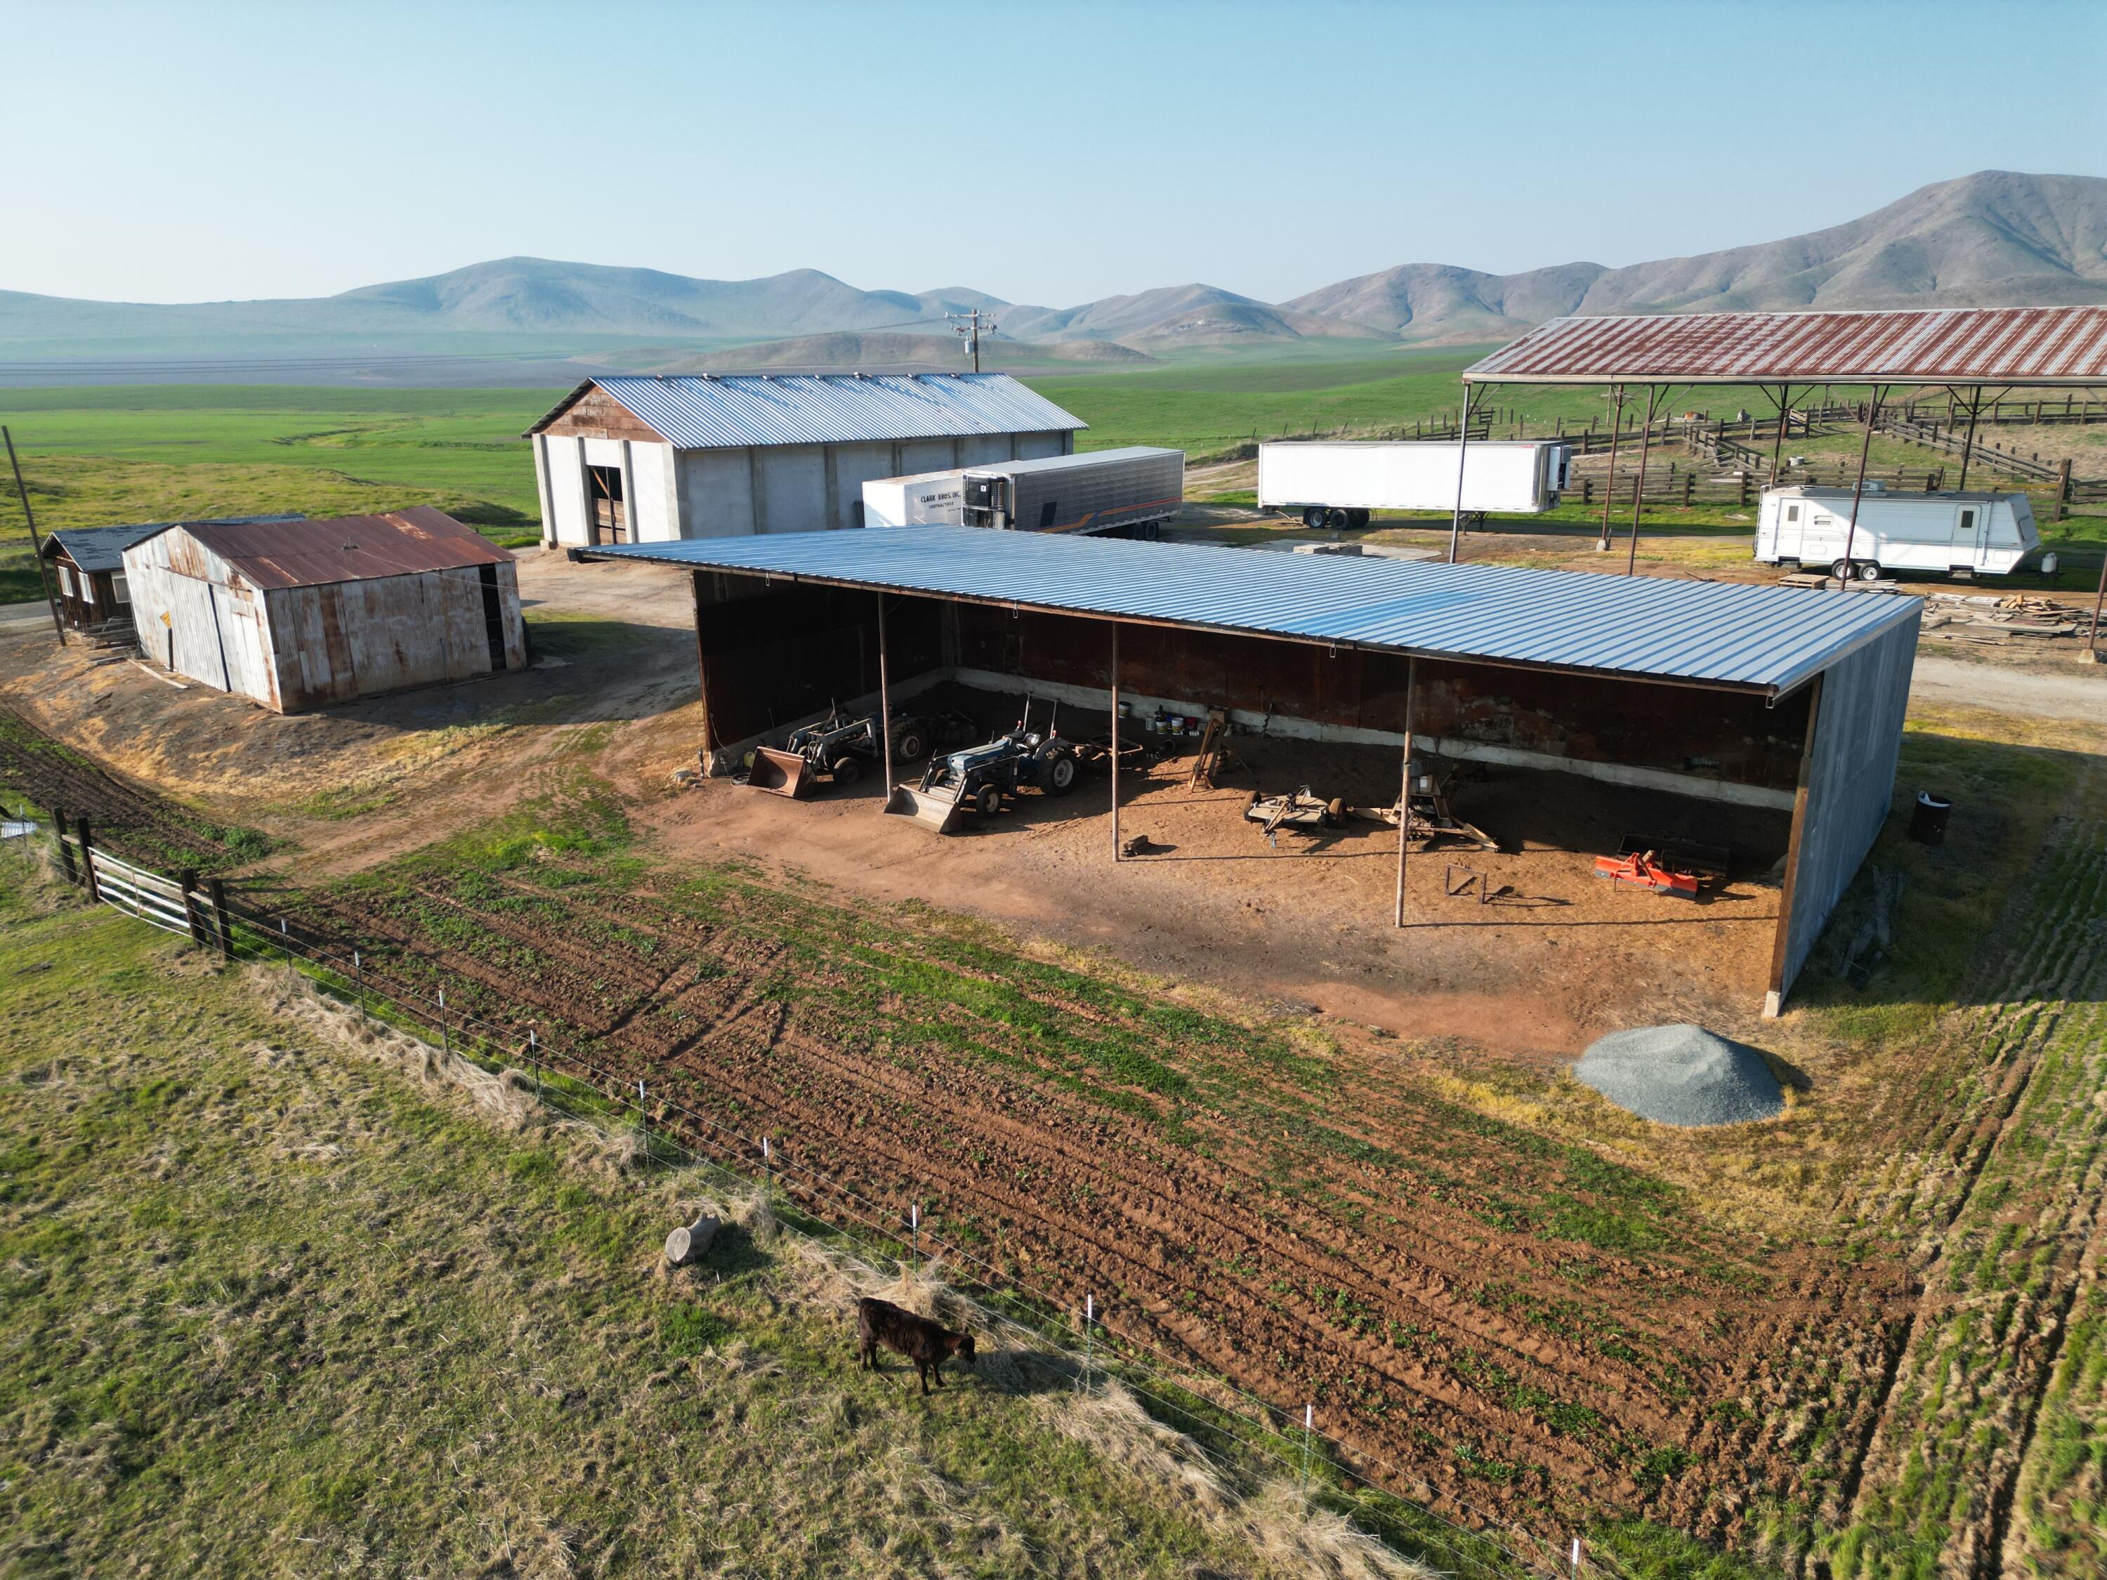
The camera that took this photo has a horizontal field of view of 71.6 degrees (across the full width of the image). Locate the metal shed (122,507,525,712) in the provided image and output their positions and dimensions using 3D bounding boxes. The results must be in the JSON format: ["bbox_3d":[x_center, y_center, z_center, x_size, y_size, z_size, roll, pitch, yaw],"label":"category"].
[{"bbox_3d":[-22.559,-6.125,45.012,11.627,4.632,7.189,14,22,41],"label":"metal shed"}]

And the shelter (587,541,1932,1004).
[{"bbox_3d":[2.986,-2.004,30.722,24.473,5.737,12.706,12,20,35],"label":"shelter"}]

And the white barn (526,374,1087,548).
[{"bbox_3d":[-11.311,-16.656,72.910,12.711,7.757,25.408,14,22,41],"label":"white barn"}]

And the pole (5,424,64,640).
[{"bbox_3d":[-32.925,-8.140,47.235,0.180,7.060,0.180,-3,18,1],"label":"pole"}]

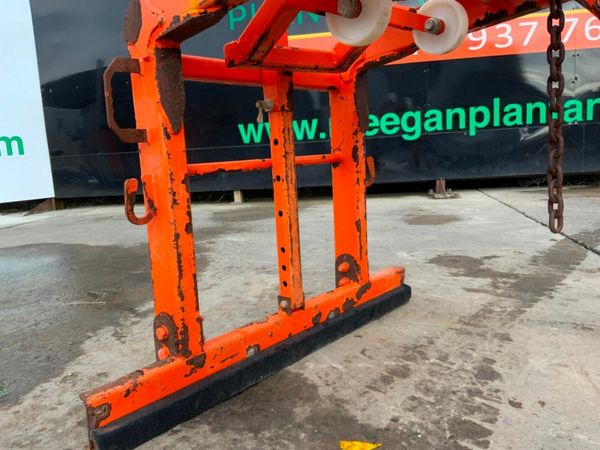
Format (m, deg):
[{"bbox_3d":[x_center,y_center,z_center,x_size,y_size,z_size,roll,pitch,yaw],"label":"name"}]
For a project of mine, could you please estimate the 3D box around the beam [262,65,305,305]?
[{"bbox_3d":[-0.039,-0.089,1.373,0.058,0.649,0.058,4,10,42],"label":"beam"}]

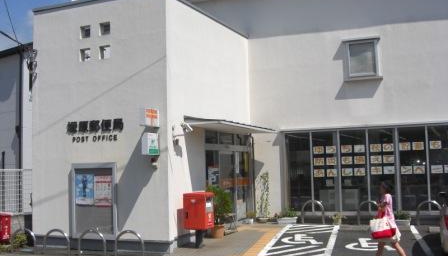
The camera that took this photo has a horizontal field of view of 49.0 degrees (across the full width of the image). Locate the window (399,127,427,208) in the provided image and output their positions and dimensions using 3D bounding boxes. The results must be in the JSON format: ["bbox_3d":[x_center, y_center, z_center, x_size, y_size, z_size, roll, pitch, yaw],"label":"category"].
[{"bbox_3d":[5.464,1.194,14.263,0.813,2.441,0.100,-3,-4,23],"label":"window"}]

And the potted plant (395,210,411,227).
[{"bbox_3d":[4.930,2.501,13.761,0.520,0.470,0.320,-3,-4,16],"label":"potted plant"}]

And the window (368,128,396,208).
[{"bbox_3d":[4.580,1.177,14.121,0.770,2.380,0.080,-3,-4,19],"label":"window"}]

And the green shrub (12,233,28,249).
[{"bbox_3d":[-5.135,2.839,12.410,0.380,0.380,0.360,-3,-4,23],"label":"green shrub"}]

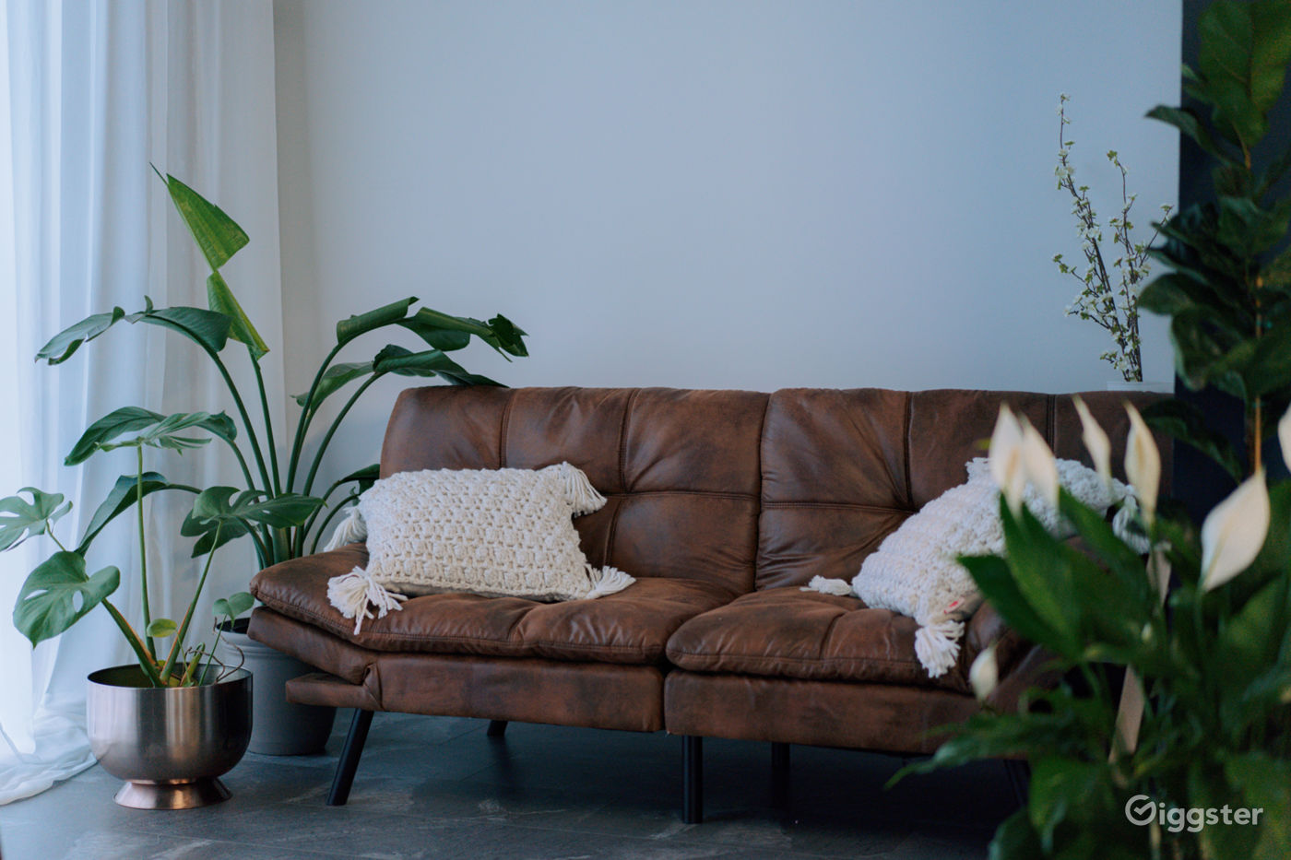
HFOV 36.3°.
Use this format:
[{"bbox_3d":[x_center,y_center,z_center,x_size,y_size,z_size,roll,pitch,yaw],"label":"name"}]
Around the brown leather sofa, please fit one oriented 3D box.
[{"bbox_3d":[0.175,0.333,3.954,1.810,0.810,0.840,1,3,21],"label":"brown leather sofa"}]

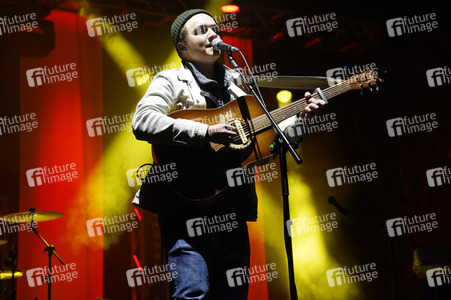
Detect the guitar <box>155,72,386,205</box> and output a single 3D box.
[{"bbox_3d":[0.198,-0.113,5.760,1.025,0.395,0.125,-24,-14,-9],"label":"guitar"}]

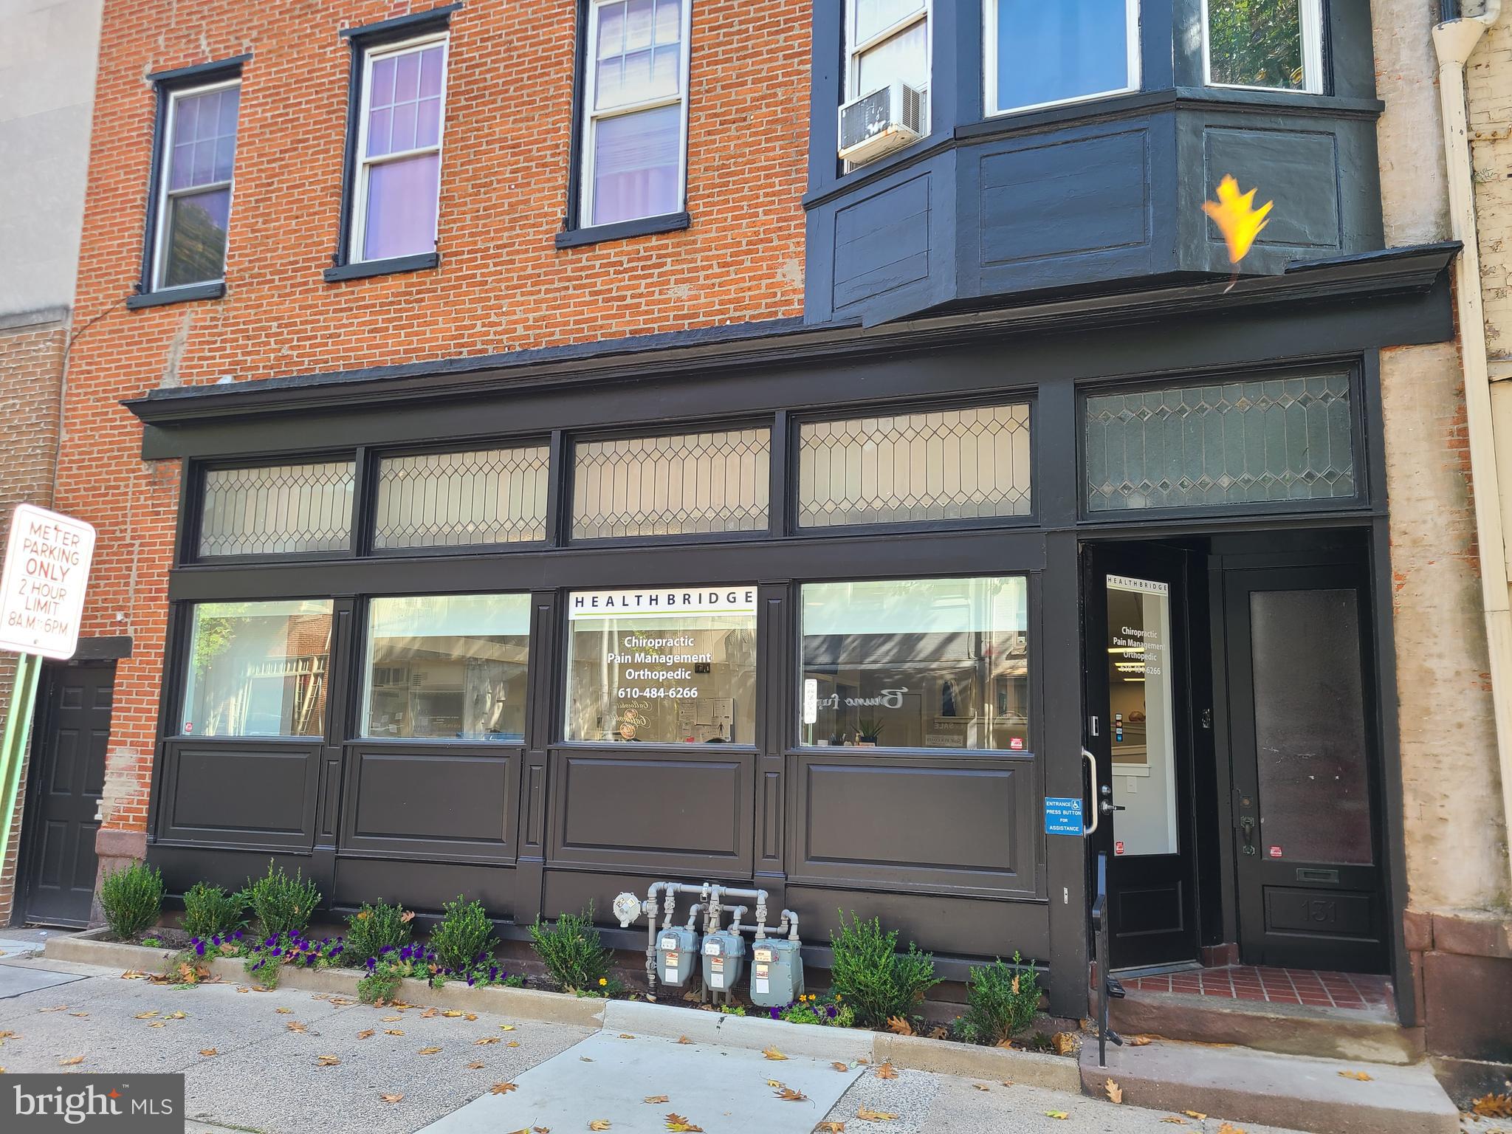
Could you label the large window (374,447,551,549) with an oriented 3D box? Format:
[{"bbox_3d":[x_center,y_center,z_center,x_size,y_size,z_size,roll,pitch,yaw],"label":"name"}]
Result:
[{"bbox_3d":[-2.100,-0.485,8.054,1.431,0.669,0.100,-2,-8,20],"label":"large window"}]

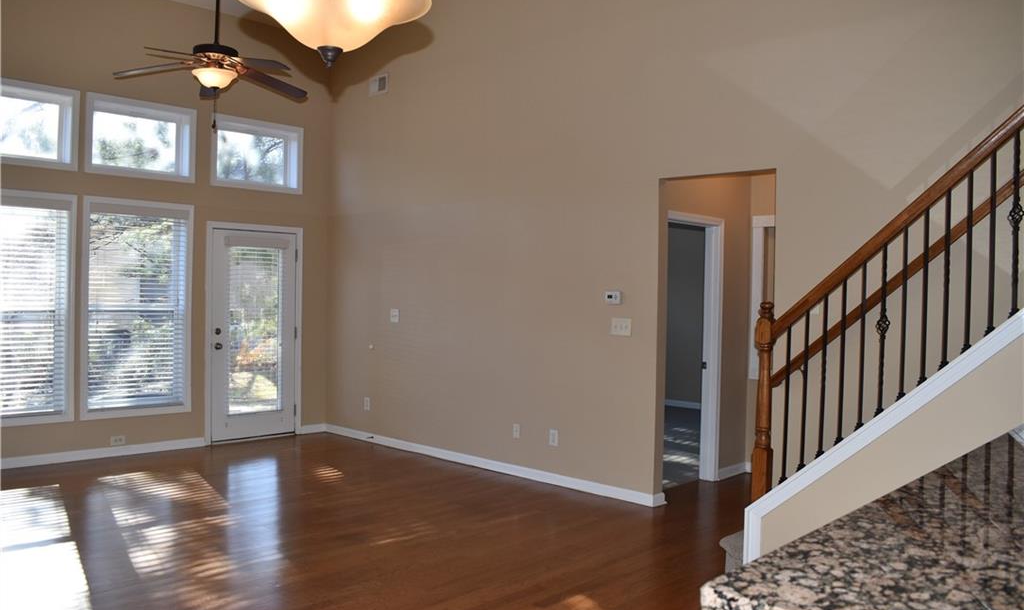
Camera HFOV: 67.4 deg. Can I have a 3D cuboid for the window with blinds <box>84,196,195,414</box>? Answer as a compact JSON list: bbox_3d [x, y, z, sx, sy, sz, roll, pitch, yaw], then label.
[{"bbox_3d":[-3.321,0.030,6.840,0.055,1.771,0.835,1,1,43],"label":"window with blinds"}]

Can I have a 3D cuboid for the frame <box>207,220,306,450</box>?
[{"bbox_3d":[-2.575,0.274,7.677,0.110,2.136,1.025,1,1,43],"label":"frame"}]

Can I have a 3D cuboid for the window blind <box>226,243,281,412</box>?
[{"bbox_3d":[-2.546,0.255,7.627,0.040,1.643,0.591,1,1,43],"label":"window blind"}]

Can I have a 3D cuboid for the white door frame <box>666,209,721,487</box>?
[{"bbox_3d":[1.333,0.370,5.891,0.130,2.098,0.953,1,1,43],"label":"white door frame"}]

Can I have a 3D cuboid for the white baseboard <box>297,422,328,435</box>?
[{"bbox_3d":[-2.106,1.302,8.110,0.016,0.083,0.285,1,1,43],"label":"white baseboard"}]

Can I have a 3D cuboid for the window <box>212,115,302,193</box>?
[{"bbox_3d":[-2.542,-1.492,7.663,0.110,0.705,0.988,1,1,43],"label":"window"}]

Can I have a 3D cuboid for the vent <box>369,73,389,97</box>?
[{"bbox_3d":[-1.318,-2.167,7.566,0.324,0.184,0.020,1,1,43],"label":"vent"}]

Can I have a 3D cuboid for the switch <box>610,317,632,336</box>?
[{"bbox_3d":[0.791,0.165,5.567,0.177,0.130,0.008,1,1,43],"label":"switch"}]

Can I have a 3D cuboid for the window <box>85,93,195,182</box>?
[{"bbox_3d":[-3.305,-1.467,6.856,0.110,0.680,0.942,1,1,43],"label":"window"}]

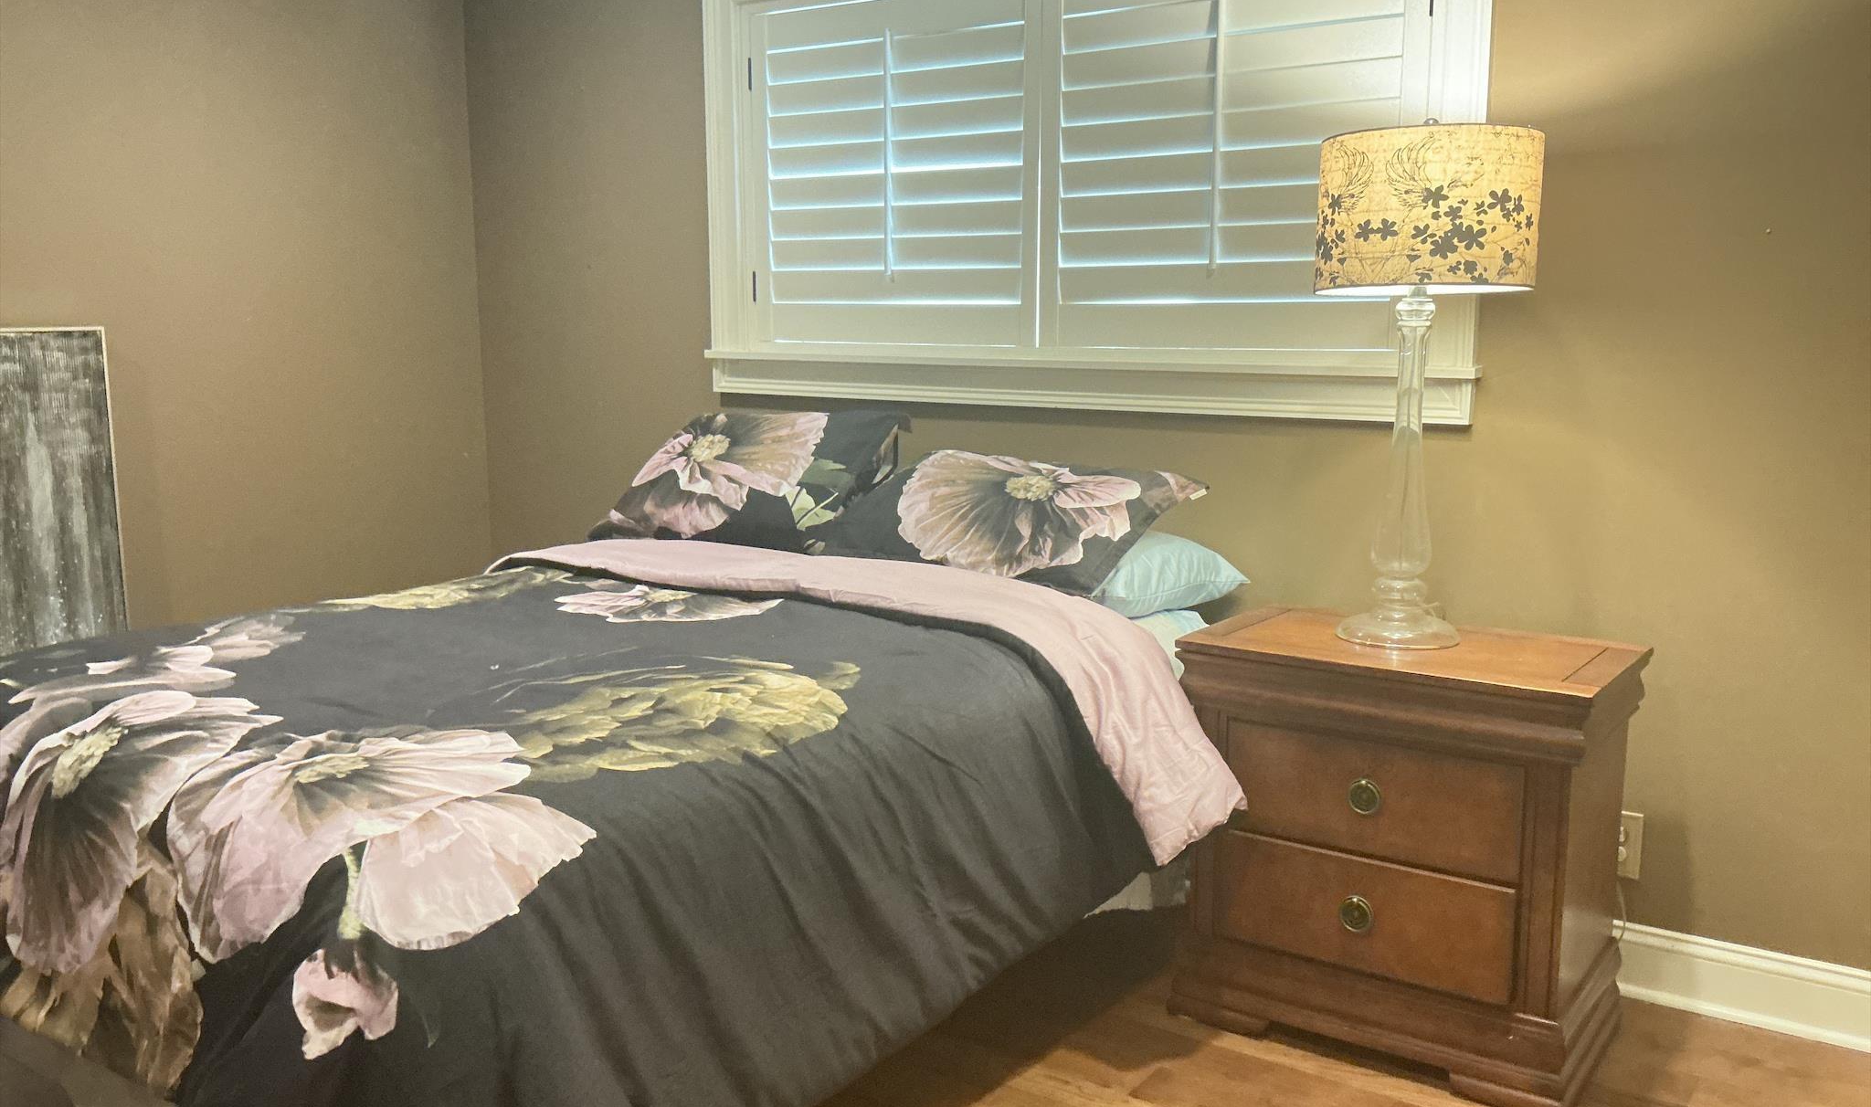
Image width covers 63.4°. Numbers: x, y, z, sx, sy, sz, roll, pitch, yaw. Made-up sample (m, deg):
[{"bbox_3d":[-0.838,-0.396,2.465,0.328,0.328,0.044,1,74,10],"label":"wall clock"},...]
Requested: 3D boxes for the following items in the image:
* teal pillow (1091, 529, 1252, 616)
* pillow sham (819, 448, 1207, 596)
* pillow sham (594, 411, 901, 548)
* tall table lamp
[{"bbox_3d":[0.242,0.028,3.077,0.660,0.170,0.460,6,12,33],"label":"teal pillow"},{"bbox_3d":[0.143,-0.066,3.049,0.680,0.160,0.490,8,34,36],"label":"pillow sham"},{"bbox_3d":[-0.417,-0.138,3.455,0.670,0.160,0.490,6,46,33],"label":"pillow sham"},{"bbox_3d":[0.821,-0.287,2.587,0.375,0.877,0.375,6,12,33],"label":"tall table lamp"}]

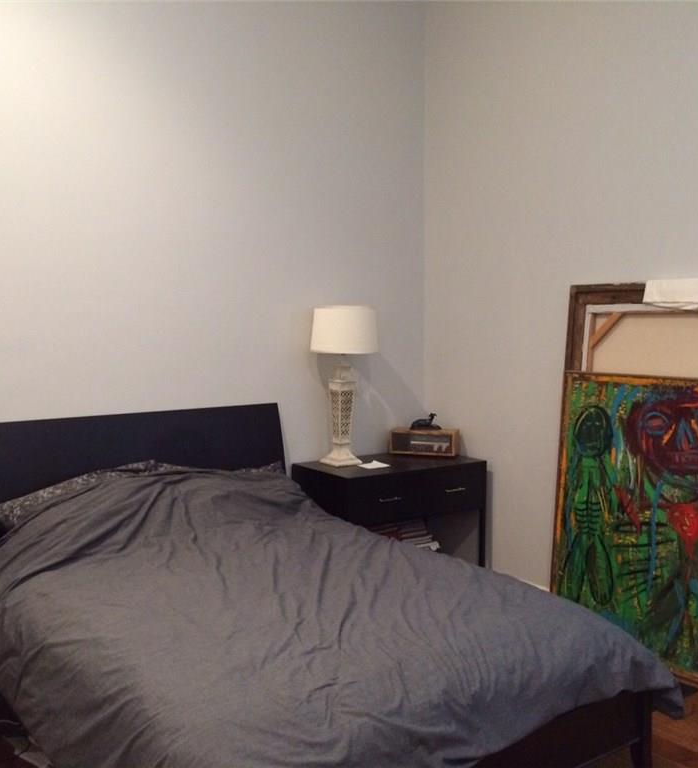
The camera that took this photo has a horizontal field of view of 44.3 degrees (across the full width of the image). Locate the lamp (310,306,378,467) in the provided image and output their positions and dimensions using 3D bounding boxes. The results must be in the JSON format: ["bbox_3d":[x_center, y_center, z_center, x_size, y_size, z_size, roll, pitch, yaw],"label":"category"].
[{"bbox_3d":[-0.019,0.010,4.495,0.356,0.819,0.356,0,4,0],"label":"lamp"}]

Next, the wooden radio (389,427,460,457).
[{"bbox_3d":[0.427,0.328,4.821,0.367,0.135,0.162,1,4,15],"label":"wooden radio"}]

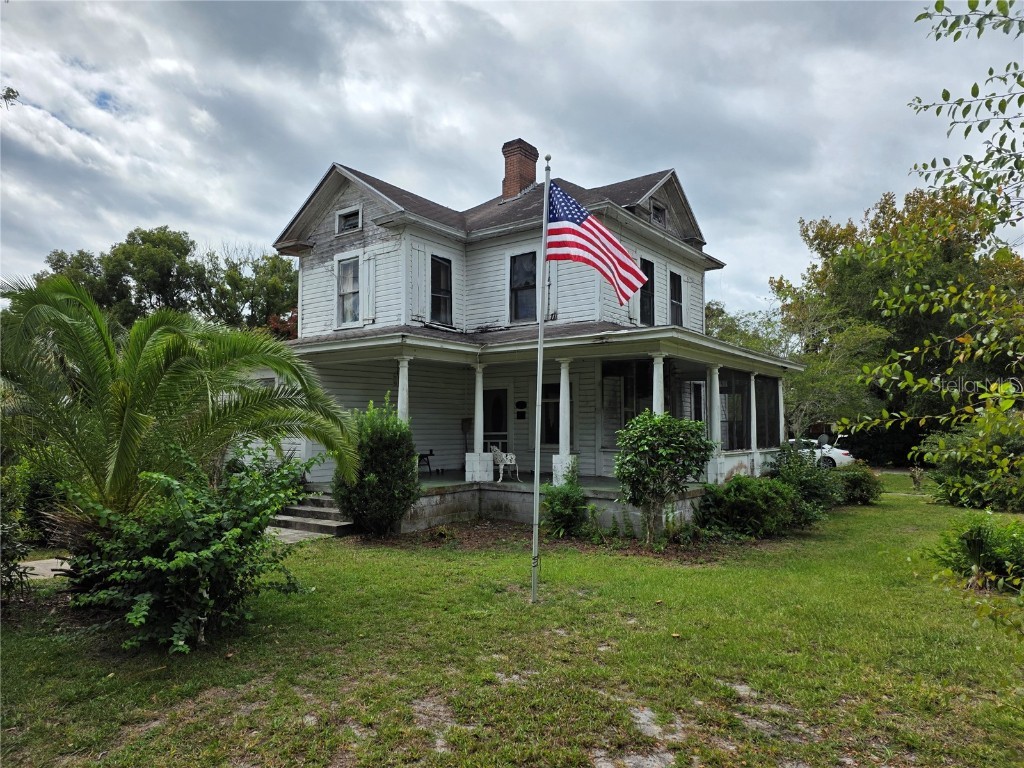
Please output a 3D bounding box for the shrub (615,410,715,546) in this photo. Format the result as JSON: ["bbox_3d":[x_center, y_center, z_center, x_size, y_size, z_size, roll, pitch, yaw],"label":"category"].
[{"bbox_3d":[2.304,1.406,10.255,1.468,2.013,1.400,0,-4,13],"label":"shrub"}]

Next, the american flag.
[{"bbox_3d":[0.882,-1.475,7.143,1.060,1.343,0.400,0,-4,0],"label":"american flag"}]

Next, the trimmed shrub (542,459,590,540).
[{"bbox_3d":[0.869,1.869,11.280,0.801,1.262,0.800,0,-4,4],"label":"trimmed shrub"}]

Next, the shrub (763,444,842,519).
[{"bbox_3d":[6.185,2.025,14.434,1.705,1.477,1.600,-1,-4,23],"label":"shrub"}]

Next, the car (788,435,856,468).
[{"bbox_3d":[13.774,3.361,32.512,4.800,1.460,1.840,-2,-5,37],"label":"car"}]

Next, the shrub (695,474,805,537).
[{"bbox_3d":[4.094,2.055,11.720,1.779,0.986,1.500,-1,-4,19],"label":"shrub"}]

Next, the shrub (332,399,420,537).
[{"bbox_3d":[-2.291,1.406,11.360,1.398,2.262,1.350,1,-4,-11],"label":"shrub"}]

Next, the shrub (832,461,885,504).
[{"bbox_3d":[8.752,2.439,17.119,1.380,1.024,1.350,-2,-4,27],"label":"shrub"}]

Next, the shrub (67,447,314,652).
[{"bbox_3d":[-2.935,1.368,6.139,2.102,1.602,1.750,2,-4,-25],"label":"shrub"}]

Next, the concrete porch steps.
[{"bbox_3d":[-3.440,2.272,12.375,2.100,0.630,1.100,-2,-5,37],"label":"concrete porch steps"}]

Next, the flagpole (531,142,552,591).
[{"bbox_3d":[0.303,-0.096,7.074,0.070,4.683,0.070,2,-4,0],"label":"flagpole"}]

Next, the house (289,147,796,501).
[{"bbox_3d":[0.415,-2.222,17.740,12.150,10.350,12.600,-2,-5,37],"label":"house"}]

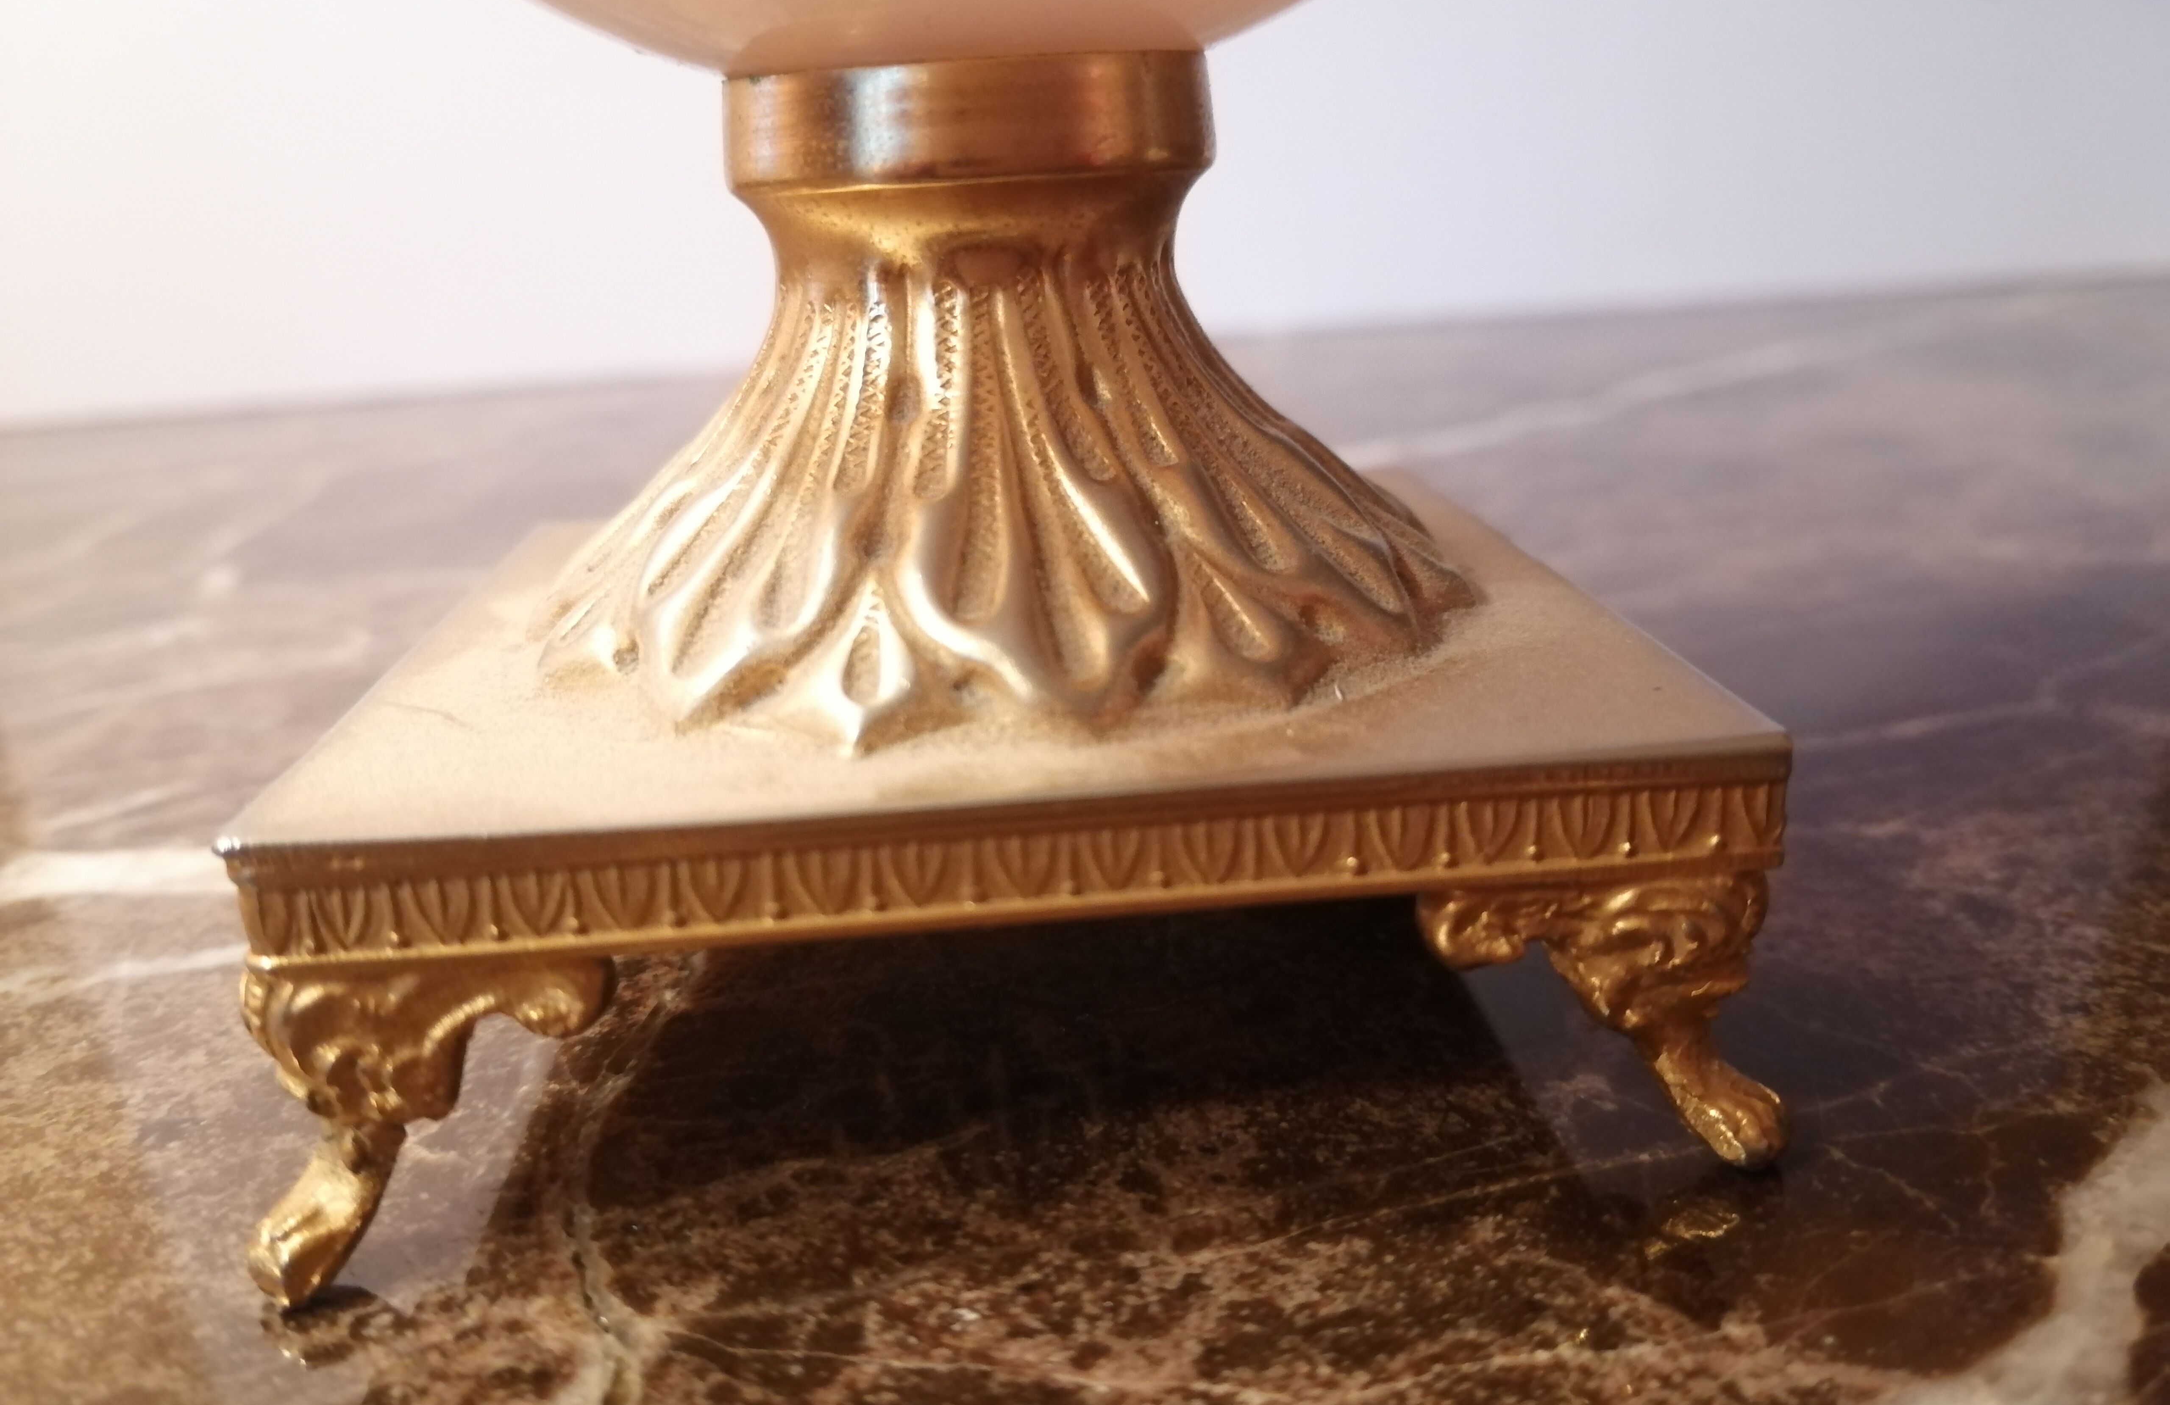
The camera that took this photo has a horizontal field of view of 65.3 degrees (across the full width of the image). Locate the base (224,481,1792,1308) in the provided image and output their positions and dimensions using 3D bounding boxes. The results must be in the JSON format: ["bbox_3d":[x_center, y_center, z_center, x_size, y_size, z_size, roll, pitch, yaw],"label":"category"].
[{"bbox_3d":[-0.008,0.006,0.160,0.100,0.033,0.099,-4,18,-5],"label":"base"}]

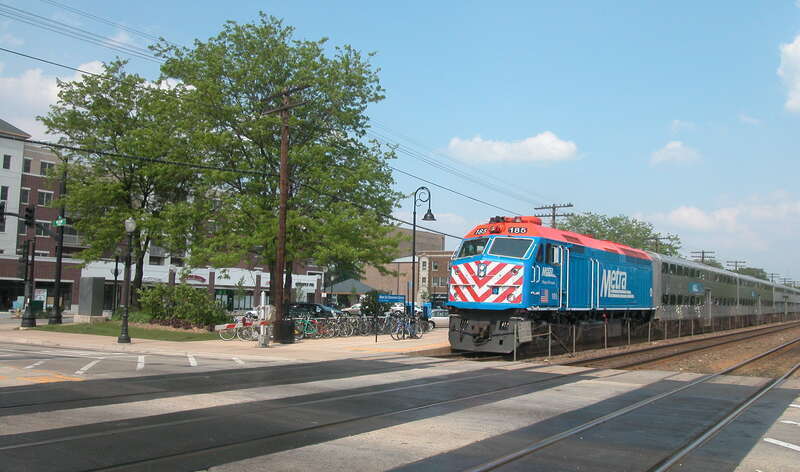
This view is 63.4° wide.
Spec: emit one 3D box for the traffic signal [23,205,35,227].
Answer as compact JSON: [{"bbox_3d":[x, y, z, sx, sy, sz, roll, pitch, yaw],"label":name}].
[{"bbox_3d":[-20.749,-1.119,36.200,0.420,1.170,0.420,-2,-7,30],"label":"traffic signal"}]

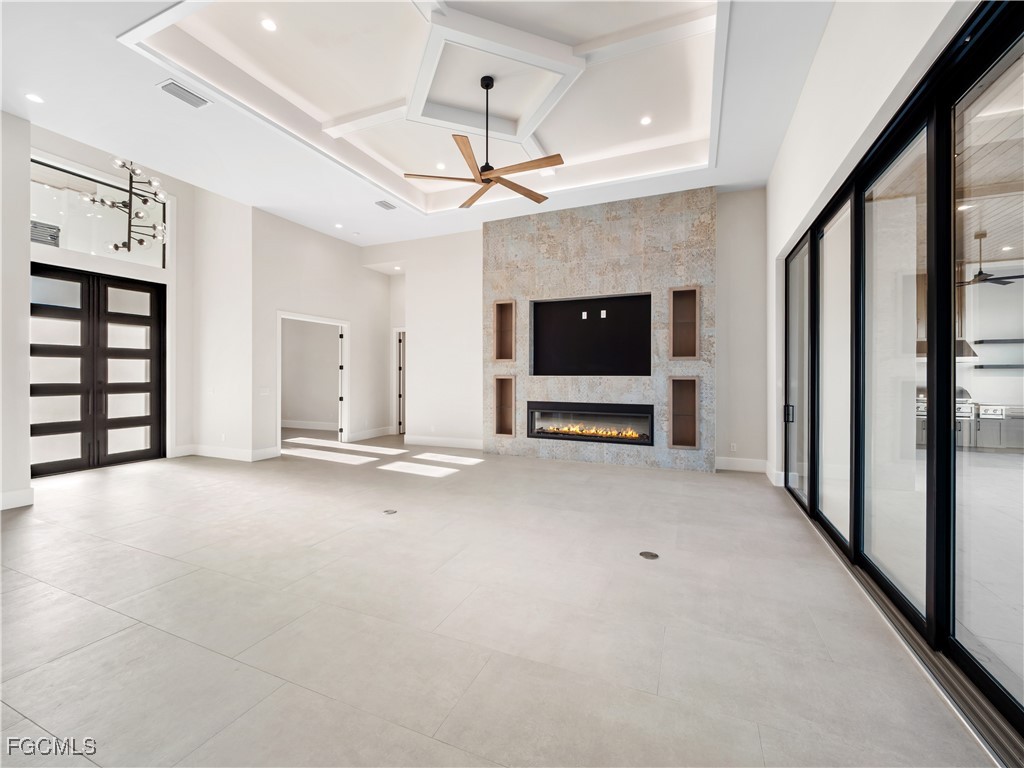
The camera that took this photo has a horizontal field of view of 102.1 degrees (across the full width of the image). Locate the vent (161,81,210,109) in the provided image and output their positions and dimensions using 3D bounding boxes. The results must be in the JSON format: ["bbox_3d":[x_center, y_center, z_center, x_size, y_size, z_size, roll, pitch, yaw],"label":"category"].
[{"bbox_3d":[-3.180,-2.800,4.037,0.210,0.030,0.350,0,1,23],"label":"vent"}]

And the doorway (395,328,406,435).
[{"bbox_3d":[-2.346,-0.050,9.794,1.000,2.530,0.140,0,1,23],"label":"doorway"}]

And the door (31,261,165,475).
[{"bbox_3d":[-6.459,-0.196,6.422,0.120,3.051,1.854,0,1,23],"label":"door"}]

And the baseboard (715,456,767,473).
[{"bbox_3d":[3.398,1.209,6.186,0.684,0.190,0.020,0,1,23],"label":"baseboard"}]

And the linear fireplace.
[{"bbox_3d":[1.289,0.633,6.936,2.083,0.637,0.280,0,1,23],"label":"linear fireplace"}]

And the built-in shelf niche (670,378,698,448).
[{"bbox_3d":[2.667,0.422,6.418,0.415,1.100,0.240,0,1,23],"label":"built-in shelf niche"}]

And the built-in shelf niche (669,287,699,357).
[{"bbox_3d":[2.669,-0.943,6.417,0.415,1.100,0.240,0,1,23],"label":"built-in shelf niche"}]

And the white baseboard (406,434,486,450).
[{"bbox_3d":[-1.313,1.165,8.194,1.955,0.190,0.020,0,1,23],"label":"white baseboard"}]

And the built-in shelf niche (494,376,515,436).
[{"bbox_3d":[-0.086,0.406,7.576,0.415,1.100,0.240,0,1,23],"label":"built-in shelf niche"}]

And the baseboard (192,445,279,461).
[{"bbox_3d":[-4.929,1.189,7.356,1.570,0.205,0.482,0,1,23],"label":"baseboard"}]

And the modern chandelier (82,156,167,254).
[{"bbox_3d":[-5.718,-2.648,6.127,0.980,1.380,0.980,0,1,23],"label":"modern chandelier"}]

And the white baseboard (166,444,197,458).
[{"bbox_3d":[-5.859,1.204,7.367,0.020,0.190,0.395,0,1,23],"label":"white baseboard"}]

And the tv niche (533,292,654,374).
[{"bbox_3d":[1.274,-0.776,6.902,2.007,1.290,0.180,0,1,23],"label":"tv niche"}]

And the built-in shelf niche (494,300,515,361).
[{"bbox_3d":[-0.086,-0.956,7.576,0.415,1.100,0.240,0,1,23],"label":"built-in shelf niche"}]

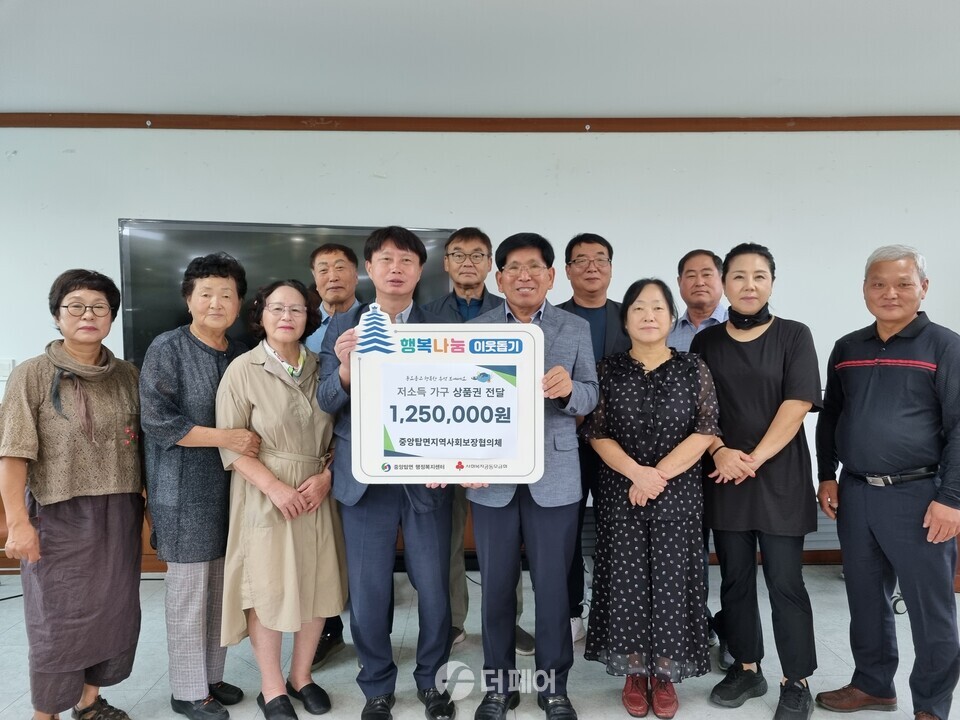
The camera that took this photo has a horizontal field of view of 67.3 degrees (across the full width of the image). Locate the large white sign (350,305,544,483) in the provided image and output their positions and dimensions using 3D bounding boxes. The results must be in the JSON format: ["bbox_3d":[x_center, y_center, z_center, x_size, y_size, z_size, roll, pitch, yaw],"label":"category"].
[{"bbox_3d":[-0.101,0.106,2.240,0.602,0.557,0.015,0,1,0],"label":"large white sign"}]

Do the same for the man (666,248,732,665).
[{"bbox_3d":[0.937,0.369,3.005,0.500,1.664,0.320,0,1,12],"label":"man"}]

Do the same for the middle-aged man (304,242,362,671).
[{"bbox_3d":[-0.590,0.363,3.005,0.500,1.701,0.320,-1,1,-9],"label":"middle-aged man"}]

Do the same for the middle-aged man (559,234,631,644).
[{"bbox_3d":[0.470,0.333,3.054,0.500,1.742,0.320,0,1,7],"label":"middle-aged man"}]

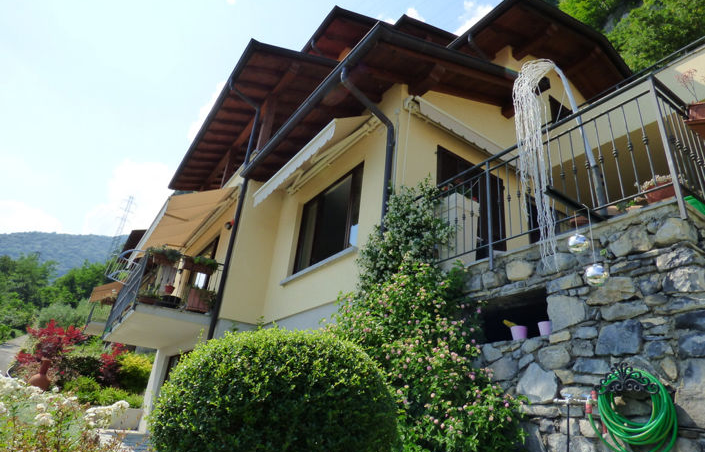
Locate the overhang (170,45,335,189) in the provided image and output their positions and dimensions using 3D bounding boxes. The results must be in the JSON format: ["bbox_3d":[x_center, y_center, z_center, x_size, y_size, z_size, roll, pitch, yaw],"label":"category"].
[{"bbox_3d":[-3.301,-2.473,11.543,1.900,0.800,7.800,19,-27,-29],"label":"overhang"}]

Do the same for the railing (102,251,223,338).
[{"bbox_3d":[-4.636,2.053,9.605,1.491,1.113,6.195,19,-27,-29],"label":"railing"}]

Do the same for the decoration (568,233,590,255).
[{"bbox_3d":[1.538,0.119,2.760,0.140,0.140,0.140,19,-27,-29],"label":"decoration"}]

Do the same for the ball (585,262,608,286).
[{"bbox_3d":[1.642,0.326,2.740,0.155,0.155,0.155,4,-24,2],"label":"ball"}]

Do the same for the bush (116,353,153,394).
[{"bbox_3d":[-7.693,5.254,14.500,1.450,1.400,1.450,19,-27,-29],"label":"bush"}]

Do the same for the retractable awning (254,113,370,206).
[{"bbox_3d":[-0.805,-1.004,7.278,0.840,0.630,3.255,19,-27,-29],"label":"retractable awning"}]

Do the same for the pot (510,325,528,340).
[{"bbox_3d":[1.436,0.909,3.491,0.150,0.140,0.150,4,-24,2],"label":"pot"}]

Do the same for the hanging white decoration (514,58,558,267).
[{"bbox_3d":[1.296,-0.575,2.839,0.500,1.800,0.260,19,-27,-29],"label":"hanging white decoration"}]

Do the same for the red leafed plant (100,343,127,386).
[{"bbox_3d":[-8.395,4.865,14.300,0.850,1.450,0.850,19,-27,-29],"label":"red leafed plant"}]

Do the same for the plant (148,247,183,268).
[{"bbox_3d":[-3.308,0.532,7.136,0.520,0.300,0.250,19,-27,-29],"label":"plant"}]

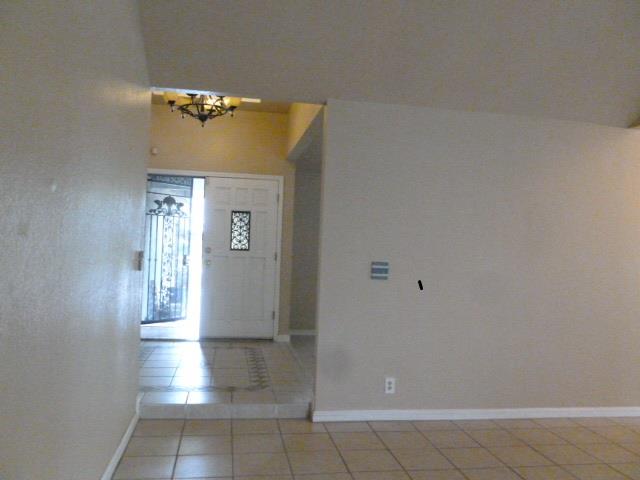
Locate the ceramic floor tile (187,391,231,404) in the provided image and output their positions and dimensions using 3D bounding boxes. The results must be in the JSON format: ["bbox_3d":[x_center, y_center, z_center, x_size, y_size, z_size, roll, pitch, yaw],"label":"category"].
[{"bbox_3d":[-0.837,1.205,3.933,0.320,0.010,0.325,2,-1,-9],"label":"ceramic floor tile"}]

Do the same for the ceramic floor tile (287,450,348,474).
[{"bbox_3d":[-0.022,1.318,3.060,0.318,0.010,0.318,2,-1,-9],"label":"ceramic floor tile"}]

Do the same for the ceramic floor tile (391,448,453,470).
[{"bbox_3d":[0.628,1.359,3.203,0.326,0.010,0.326,2,-1,-10],"label":"ceramic floor tile"}]

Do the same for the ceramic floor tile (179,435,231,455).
[{"bbox_3d":[-0.728,1.311,3.302,0.326,0.010,0.326,2,-1,-10],"label":"ceramic floor tile"}]

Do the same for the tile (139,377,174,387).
[{"bbox_3d":[-1.425,1.199,4.380,0.326,0.010,0.326,2,-1,-10],"label":"tile"}]

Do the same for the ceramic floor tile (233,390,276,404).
[{"bbox_3d":[-0.512,1.223,4.012,0.326,0.010,0.326,2,-1,-10],"label":"ceramic floor tile"}]

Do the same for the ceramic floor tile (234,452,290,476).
[{"bbox_3d":[-0.346,1.318,3.034,0.326,0.010,0.326,2,-1,-10],"label":"ceramic floor tile"}]

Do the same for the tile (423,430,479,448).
[{"bbox_3d":[0.886,1.362,3.538,0.318,0.010,0.318,2,-1,-9],"label":"tile"}]

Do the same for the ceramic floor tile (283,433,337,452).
[{"bbox_3d":[-0.078,1.337,3.414,0.326,0.010,0.326,2,-1,-10],"label":"ceramic floor tile"}]

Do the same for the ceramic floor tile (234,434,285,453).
[{"bbox_3d":[-0.396,1.312,3.328,0.318,0.010,0.318,2,-1,-9],"label":"ceramic floor tile"}]

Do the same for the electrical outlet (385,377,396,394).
[{"bbox_3d":[0.528,1.092,3.870,0.073,0.116,0.012,2,-1,-9],"label":"electrical outlet"}]

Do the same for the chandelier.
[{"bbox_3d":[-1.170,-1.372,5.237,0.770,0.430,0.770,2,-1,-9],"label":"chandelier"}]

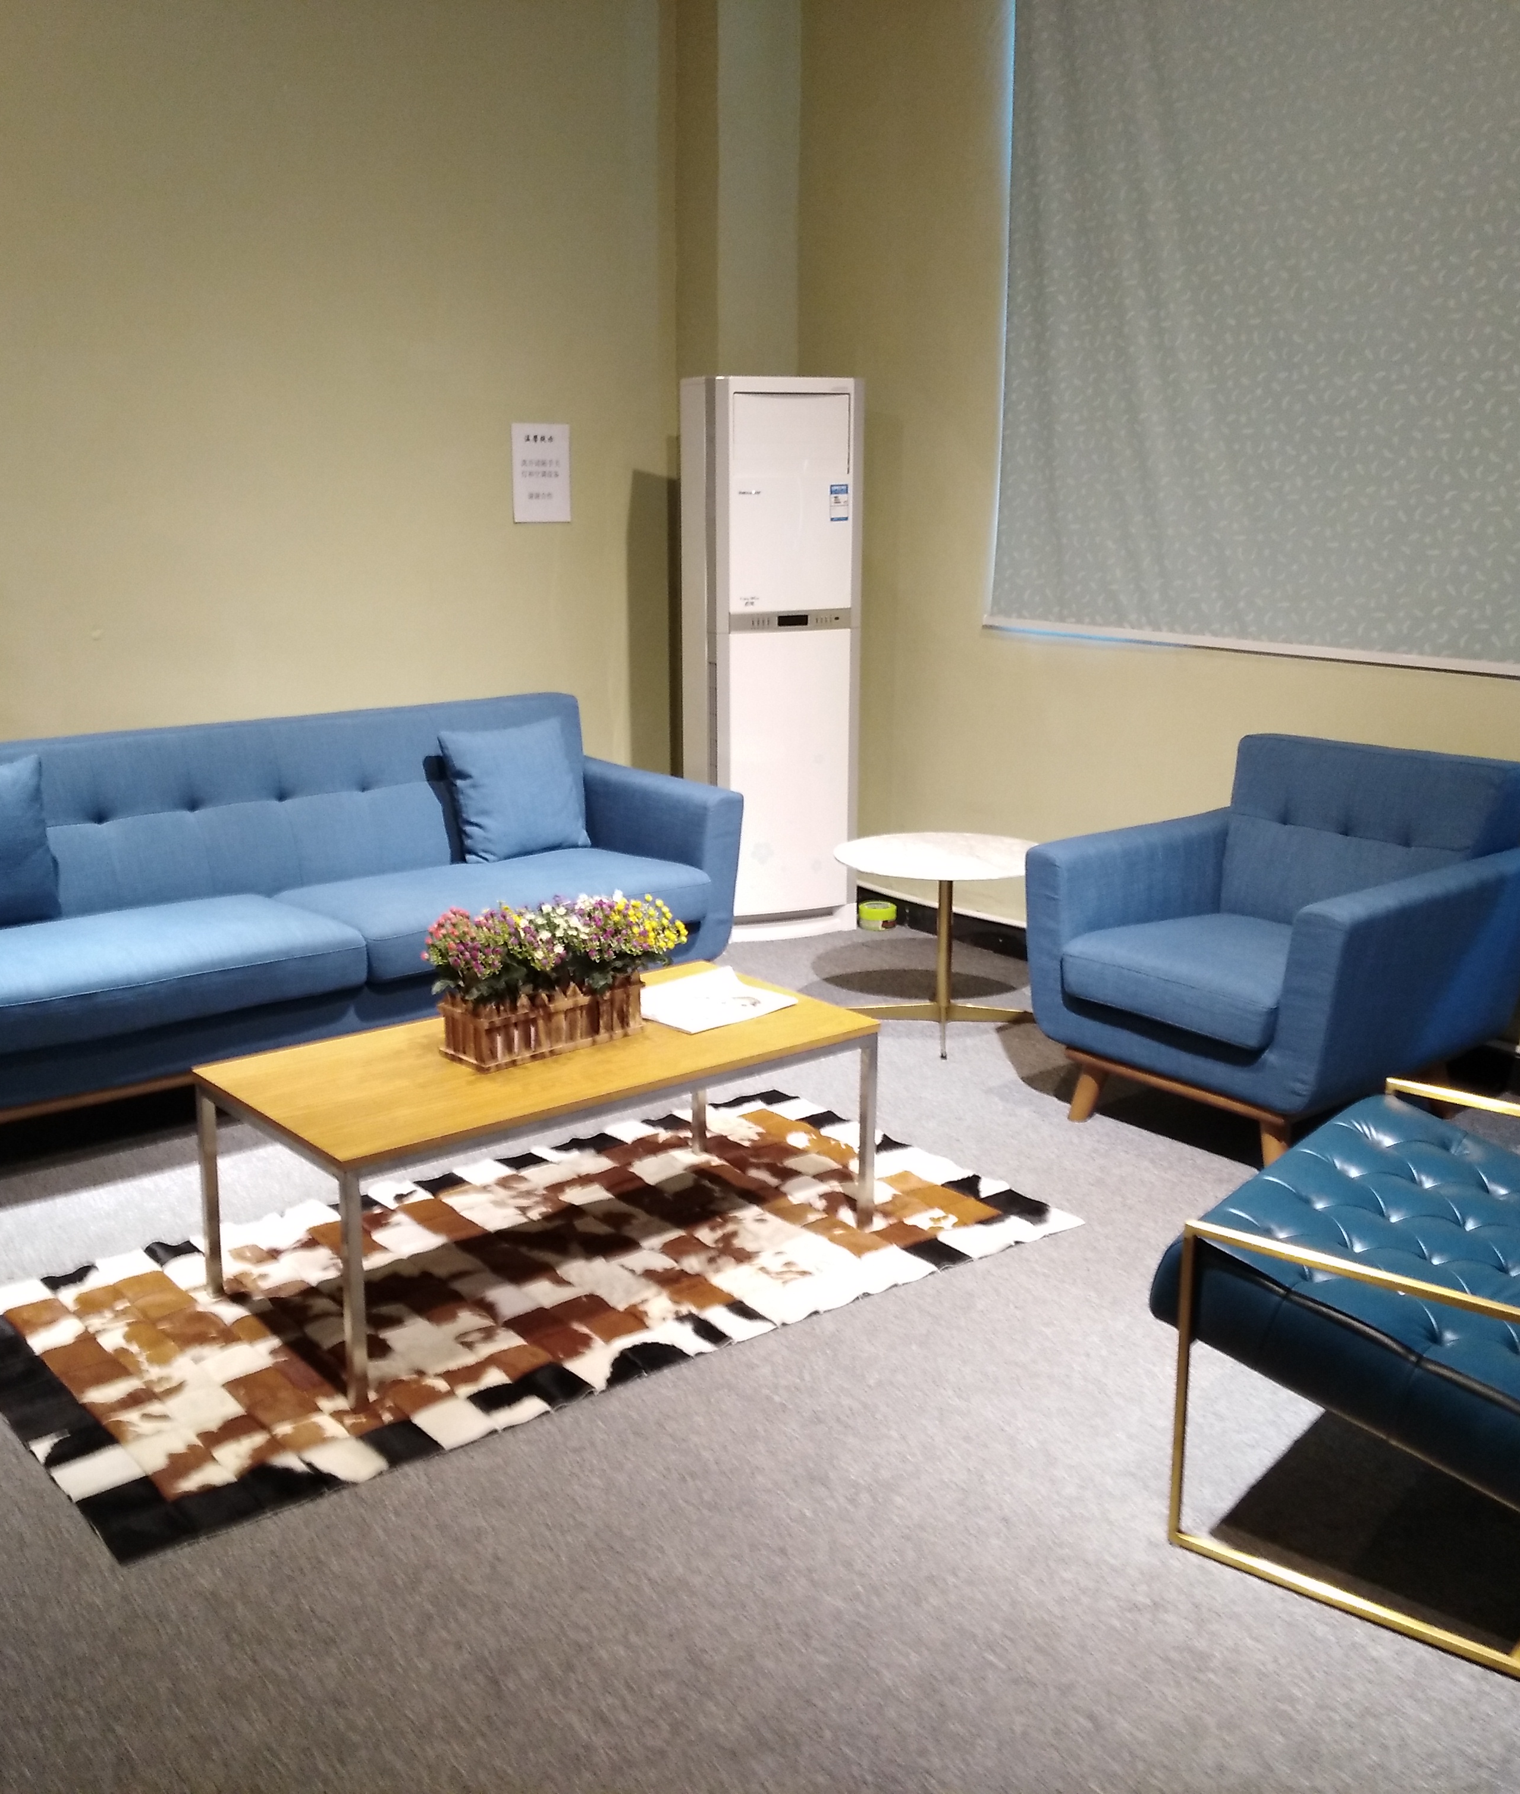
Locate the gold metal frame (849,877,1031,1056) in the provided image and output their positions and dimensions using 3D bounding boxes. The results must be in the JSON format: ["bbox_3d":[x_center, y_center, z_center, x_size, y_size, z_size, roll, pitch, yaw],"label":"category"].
[{"bbox_3d":[0.516,0.124,4.949,0.609,0.461,0.609,-1,13,-4],"label":"gold metal frame"}]

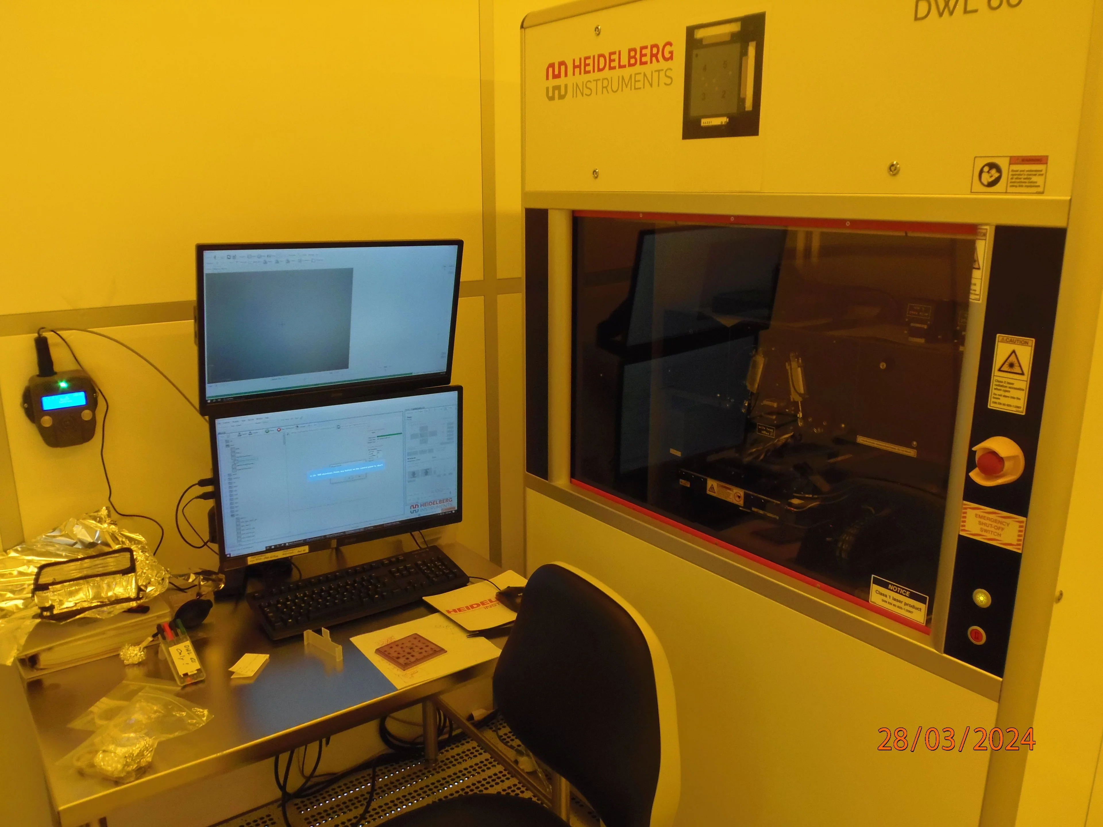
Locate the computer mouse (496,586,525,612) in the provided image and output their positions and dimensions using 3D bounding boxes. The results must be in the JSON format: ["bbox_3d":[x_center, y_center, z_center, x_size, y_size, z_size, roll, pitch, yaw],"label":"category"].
[{"bbox_3d":[-0.063,0.403,1.827,0.113,0.038,0.063,14,20,41],"label":"computer mouse"}]

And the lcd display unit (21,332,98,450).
[{"bbox_3d":[-0.919,-0.042,1.550,0.118,0.205,0.060,-10,18,-32],"label":"lcd display unit"}]

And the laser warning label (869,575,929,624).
[{"bbox_3d":[0.608,0.327,1.452,0.004,0.054,0.105,-12,19,-37],"label":"laser warning label"}]

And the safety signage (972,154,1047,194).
[{"bbox_3d":[0.642,-0.335,1.163,0.004,0.050,0.100,-12,19,-37],"label":"safety signage"}]

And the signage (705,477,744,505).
[{"bbox_3d":[0.399,0.180,1.899,0.004,0.039,0.107,-12,19,-37],"label":"signage"}]

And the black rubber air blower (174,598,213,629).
[{"bbox_3d":[-0.746,0.417,1.712,0.057,0.057,0.120,5,16,19],"label":"black rubber air blower"}]

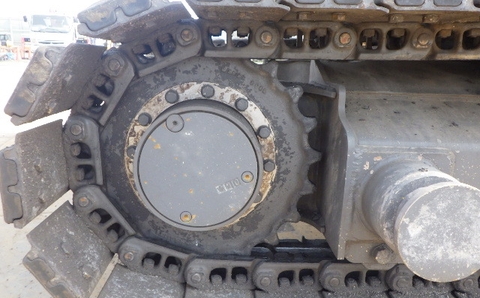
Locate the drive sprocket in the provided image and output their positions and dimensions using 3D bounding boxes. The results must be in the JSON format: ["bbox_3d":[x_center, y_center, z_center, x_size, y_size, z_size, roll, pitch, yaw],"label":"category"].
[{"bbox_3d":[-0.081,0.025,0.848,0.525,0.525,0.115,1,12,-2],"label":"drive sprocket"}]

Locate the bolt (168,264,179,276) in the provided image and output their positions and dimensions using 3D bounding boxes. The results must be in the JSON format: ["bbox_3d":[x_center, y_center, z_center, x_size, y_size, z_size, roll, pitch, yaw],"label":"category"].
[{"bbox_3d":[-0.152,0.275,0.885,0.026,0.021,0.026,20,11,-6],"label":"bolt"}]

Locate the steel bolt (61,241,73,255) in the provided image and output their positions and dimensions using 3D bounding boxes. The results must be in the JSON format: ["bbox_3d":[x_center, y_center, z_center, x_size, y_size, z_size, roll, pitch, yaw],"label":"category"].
[{"bbox_3d":[-0.325,0.186,0.727,0.014,0.021,0.021,-34,11,6],"label":"steel bolt"}]

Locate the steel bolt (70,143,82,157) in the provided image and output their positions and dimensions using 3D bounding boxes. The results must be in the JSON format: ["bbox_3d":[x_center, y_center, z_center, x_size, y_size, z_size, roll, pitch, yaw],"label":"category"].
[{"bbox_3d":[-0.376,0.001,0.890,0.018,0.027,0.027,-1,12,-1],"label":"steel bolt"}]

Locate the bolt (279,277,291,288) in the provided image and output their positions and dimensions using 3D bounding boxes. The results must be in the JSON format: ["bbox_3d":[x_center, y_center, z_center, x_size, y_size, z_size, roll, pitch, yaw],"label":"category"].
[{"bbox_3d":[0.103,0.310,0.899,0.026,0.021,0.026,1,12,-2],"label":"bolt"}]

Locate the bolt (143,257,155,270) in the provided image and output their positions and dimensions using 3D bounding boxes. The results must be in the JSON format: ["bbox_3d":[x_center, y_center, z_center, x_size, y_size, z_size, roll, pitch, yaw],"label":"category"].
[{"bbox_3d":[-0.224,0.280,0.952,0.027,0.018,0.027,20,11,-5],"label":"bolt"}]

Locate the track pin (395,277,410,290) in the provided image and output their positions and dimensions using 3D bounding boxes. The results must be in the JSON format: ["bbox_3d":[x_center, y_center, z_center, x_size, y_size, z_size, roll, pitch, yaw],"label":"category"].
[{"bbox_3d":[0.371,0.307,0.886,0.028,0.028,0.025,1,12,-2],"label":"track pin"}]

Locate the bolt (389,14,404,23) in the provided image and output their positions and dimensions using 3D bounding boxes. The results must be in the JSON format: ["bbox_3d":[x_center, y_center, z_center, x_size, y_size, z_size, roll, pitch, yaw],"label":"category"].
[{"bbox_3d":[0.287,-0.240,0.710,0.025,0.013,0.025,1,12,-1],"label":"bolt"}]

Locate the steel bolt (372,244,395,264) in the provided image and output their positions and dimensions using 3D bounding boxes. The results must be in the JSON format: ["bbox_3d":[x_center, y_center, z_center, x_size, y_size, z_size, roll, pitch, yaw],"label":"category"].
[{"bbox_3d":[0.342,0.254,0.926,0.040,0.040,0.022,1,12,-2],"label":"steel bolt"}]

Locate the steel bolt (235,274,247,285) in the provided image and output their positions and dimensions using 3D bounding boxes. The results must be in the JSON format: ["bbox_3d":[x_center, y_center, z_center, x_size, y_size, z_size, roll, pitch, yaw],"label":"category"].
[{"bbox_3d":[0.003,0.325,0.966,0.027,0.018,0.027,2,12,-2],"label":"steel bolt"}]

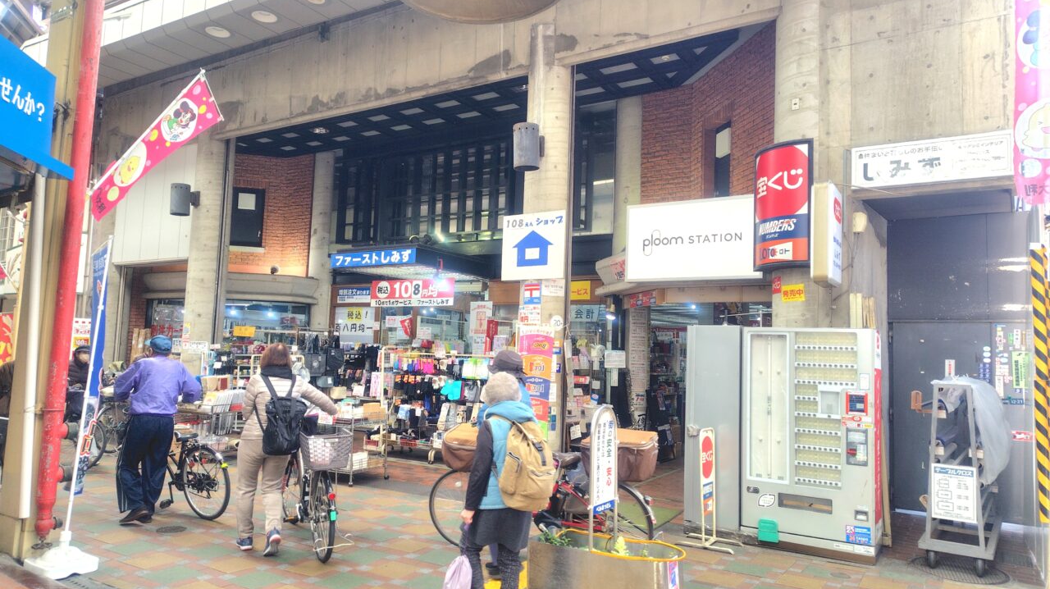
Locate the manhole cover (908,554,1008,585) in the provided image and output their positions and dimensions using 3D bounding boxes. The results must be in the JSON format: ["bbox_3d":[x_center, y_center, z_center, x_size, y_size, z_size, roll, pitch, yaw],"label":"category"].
[{"bbox_3d":[3.396,2.160,5.461,0.660,0.030,0.650,-1,-6,32],"label":"manhole cover"}]

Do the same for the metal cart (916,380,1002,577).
[{"bbox_3d":[3.688,1.448,5.897,0.540,1.450,1.360,-2,-6,36],"label":"metal cart"}]

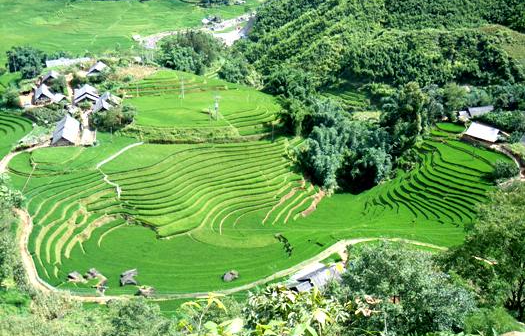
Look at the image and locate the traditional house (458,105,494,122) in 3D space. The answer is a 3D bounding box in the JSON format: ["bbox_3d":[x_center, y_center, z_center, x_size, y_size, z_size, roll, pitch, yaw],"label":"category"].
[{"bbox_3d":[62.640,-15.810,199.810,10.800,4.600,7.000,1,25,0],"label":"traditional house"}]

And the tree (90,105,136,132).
[{"bbox_3d":[-44.670,-14.840,204.660,14.000,7.000,9.500,-5,25,-12],"label":"tree"}]

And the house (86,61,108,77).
[{"bbox_3d":[-56.390,-33.420,233.990,7.200,4.800,8.600,3,25,3],"label":"house"}]

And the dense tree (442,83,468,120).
[{"bbox_3d":[57.970,-19.970,205.030,8.200,11.000,8.000,9,26,16],"label":"dense tree"}]

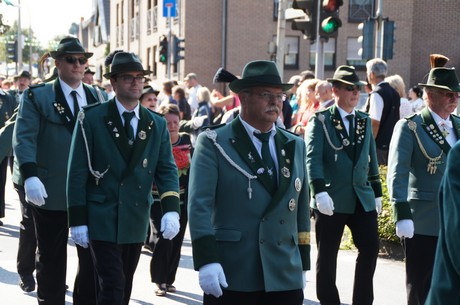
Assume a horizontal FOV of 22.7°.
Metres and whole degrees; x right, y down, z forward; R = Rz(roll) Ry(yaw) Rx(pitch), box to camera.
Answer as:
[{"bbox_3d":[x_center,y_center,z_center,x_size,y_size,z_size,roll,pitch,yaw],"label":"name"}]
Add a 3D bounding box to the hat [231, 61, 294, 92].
[{"bbox_3d":[0.139,-0.356,5.420,0.280,0.145,0.320,0,4,-40],"label":"hat"}]

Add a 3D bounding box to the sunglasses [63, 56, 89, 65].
[{"bbox_3d":[-0.985,-0.574,7.180,0.145,0.045,0.150,0,4,-33],"label":"sunglasses"}]

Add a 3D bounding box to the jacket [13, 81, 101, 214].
[{"bbox_3d":[-1.064,-0.044,7.250,0.560,0.810,0.350,0,4,-32],"label":"jacket"}]

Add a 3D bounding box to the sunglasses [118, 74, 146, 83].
[{"bbox_3d":[-0.530,-0.387,6.030,0.142,0.044,0.145,-2,4,-34],"label":"sunglasses"}]

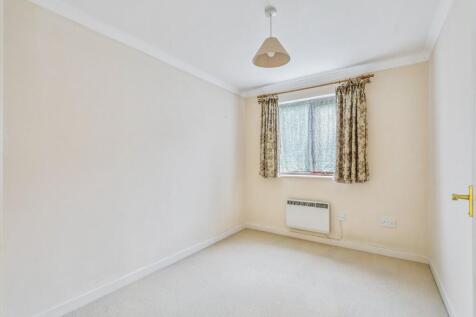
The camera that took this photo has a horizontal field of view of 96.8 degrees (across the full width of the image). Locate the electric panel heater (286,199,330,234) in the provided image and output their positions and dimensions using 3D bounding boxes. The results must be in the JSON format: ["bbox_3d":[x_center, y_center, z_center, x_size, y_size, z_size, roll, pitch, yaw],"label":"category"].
[{"bbox_3d":[0.997,0.816,3.006,0.595,0.410,0.090,-1,-1,34],"label":"electric panel heater"}]

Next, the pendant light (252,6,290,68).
[{"bbox_3d":[0.259,-0.966,1.647,0.296,0.410,0.296,0,-1,0],"label":"pendant light"}]

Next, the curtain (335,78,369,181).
[{"bbox_3d":[1.436,-0.328,2.681,0.360,1.250,0.105,-1,-1,34],"label":"curtain"}]

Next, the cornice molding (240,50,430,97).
[{"bbox_3d":[1.091,-1.111,2.962,2.367,0.094,0.090,-1,-1,34],"label":"cornice molding"}]

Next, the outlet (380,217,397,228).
[{"bbox_3d":[1.804,0.767,2.518,0.150,0.092,0.012,-1,-1,34],"label":"outlet"}]

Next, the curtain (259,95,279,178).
[{"bbox_3d":[0.479,-0.330,3.315,0.315,1.240,0.105,-1,-1,34],"label":"curtain"}]

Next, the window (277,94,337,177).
[{"bbox_3d":[1.038,-0.311,3.103,0.910,1.150,0.100,-1,-1,34],"label":"window"}]

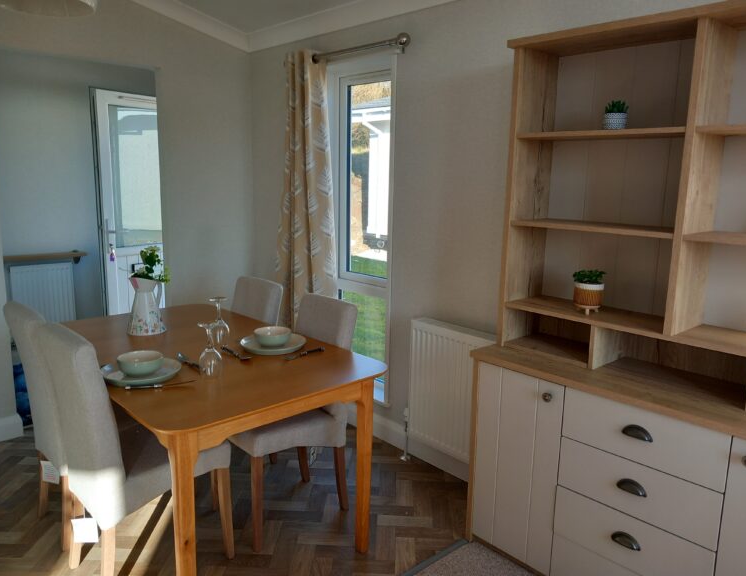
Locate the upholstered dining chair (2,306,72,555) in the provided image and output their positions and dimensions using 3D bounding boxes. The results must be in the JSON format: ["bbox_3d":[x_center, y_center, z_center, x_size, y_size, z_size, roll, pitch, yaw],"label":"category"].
[{"bbox_3d":[-1.157,0.521,2.538,0.564,0.953,0.410,-9,15,-42],"label":"upholstered dining chair"}]

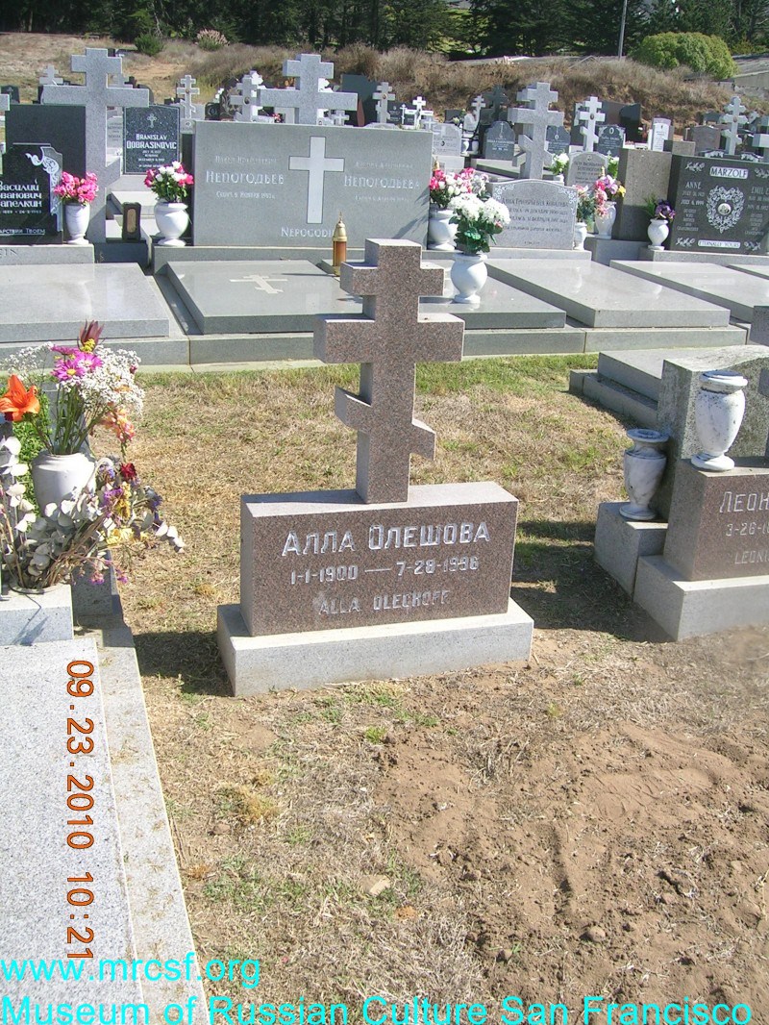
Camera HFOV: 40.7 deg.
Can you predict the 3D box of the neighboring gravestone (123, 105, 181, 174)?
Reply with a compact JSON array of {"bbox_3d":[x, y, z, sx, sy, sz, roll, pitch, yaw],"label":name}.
[{"bbox_3d":[-2.816,-4.499,12.548,0.636,0.776,0.160,-4,23,-17],"label":"neighboring gravestone"}]

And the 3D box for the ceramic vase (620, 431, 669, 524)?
[{"bbox_3d":[0.861,-0.124,3.442,0.139,0.272,0.139,-4,23,-18],"label":"ceramic vase"}]

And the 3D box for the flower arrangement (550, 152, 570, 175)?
[{"bbox_3d":[2.268,-4.506,13.400,0.240,0.290,0.240,-5,20,-21],"label":"flower arrangement"}]

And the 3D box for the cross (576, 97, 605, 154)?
[{"bbox_3d":[2.760,-5.221,13.961,0.379,0.694,0.130,-4,23,-17],"label":"cross"}]

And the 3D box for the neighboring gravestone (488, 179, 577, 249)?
[{"bbox_3d":[1.124,-2.304,7.996,0.714,0.510,0.121,-4,23,-17],"label":"neighboring gravestone"}]

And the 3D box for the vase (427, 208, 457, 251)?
[{"bbox_3d":[0.453,-2.122,7.783,0.225,0.265,0.225,-4,23,-17],"label":"vase"}]

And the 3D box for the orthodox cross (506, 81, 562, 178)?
[{"bbox_3d":[1.974,-4.879,13.631,0.750,1.420,0.200,-7,21,-25],"label":"orthodox cross"}]

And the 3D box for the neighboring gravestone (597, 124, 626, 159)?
[{"bbox_3d":[4.441,-7.259,20.403,0.568,0.673,0.150,-4,23,-17],"label":"neighboring gravestone"}]

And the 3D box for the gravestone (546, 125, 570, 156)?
[{"bbox_3d":[3.265,-7.041,19.722,0.531,0.591,0.150,-4,23,-17],"label":"gravestone"}]

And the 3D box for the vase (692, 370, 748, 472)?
[{"bbox_3d":[0.997,-0.271,3.072,0.147,0.260,0.147,-4,23,-17],"label":"vase"}]

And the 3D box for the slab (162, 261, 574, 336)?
[{"bbox_3d":[-0.217,-1.411,6.657,2.122,0.091,1.893,-4,23,-17],"label":"slab"}]

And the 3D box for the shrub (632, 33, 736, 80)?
[{"bbox_3d":[12.135,-18.446,42.000,4.100,1.850,3.400,3,19,0],"label":"shrub"}]

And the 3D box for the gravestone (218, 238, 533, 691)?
[{"bbox_3d":[-0.002,-0.118,2.518,0.767,1.033,0.256,-4,20,-18],"label":"gravestone"}]

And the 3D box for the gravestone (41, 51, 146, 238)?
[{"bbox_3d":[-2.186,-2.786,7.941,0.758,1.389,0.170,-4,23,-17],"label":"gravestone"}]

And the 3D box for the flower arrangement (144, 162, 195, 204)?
[{"bbox_3d":[-1.578,-2.425,7.611,0.362,0.254,0.340,-4,23,-17],"label":"flower arrangement"}]

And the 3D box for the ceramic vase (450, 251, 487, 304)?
[{"bbox_3d":[0.511,-1.415,6.242,0.215,0.285,0.215,3,19,-1],"label":"ceramic vase"}]

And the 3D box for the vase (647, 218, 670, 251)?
[{"bbox_3d":[2.371,-2.404,8.951,0.184,0.234,0.184,-4,23,-17],"label":"vase"}]

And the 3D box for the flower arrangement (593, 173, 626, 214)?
[{"bbox_3d":[1.851,-2.625,8.548,0.249,0.316,0.209,-4,23,-17],"label":"flower arrangement"}]

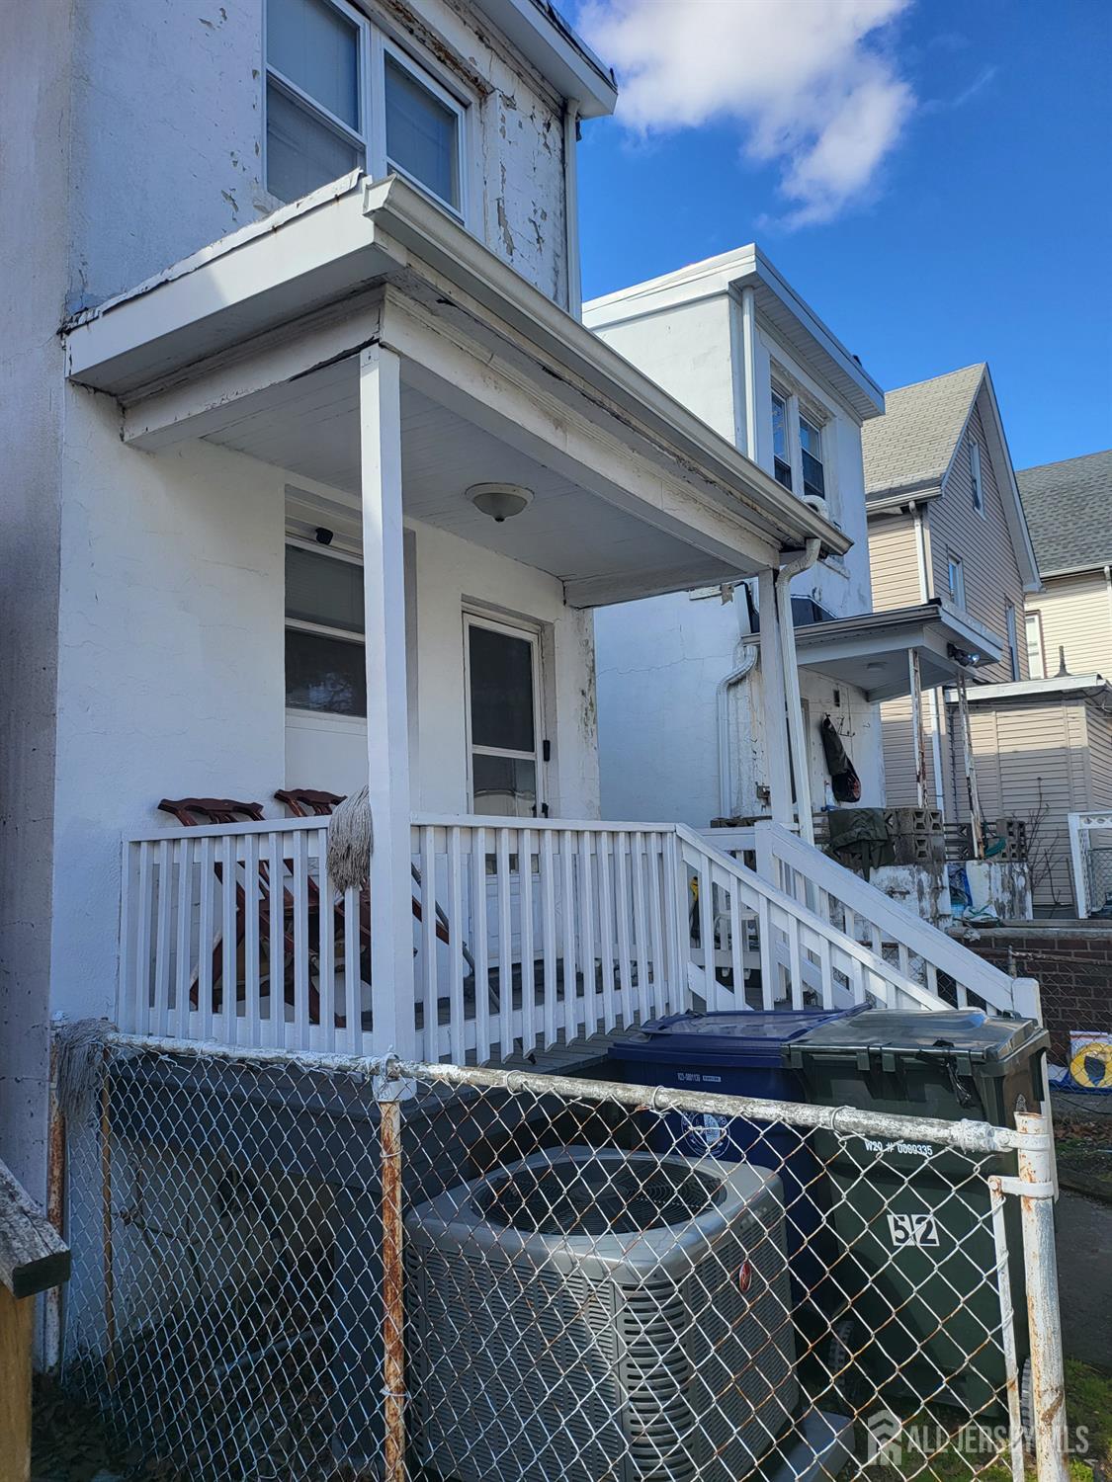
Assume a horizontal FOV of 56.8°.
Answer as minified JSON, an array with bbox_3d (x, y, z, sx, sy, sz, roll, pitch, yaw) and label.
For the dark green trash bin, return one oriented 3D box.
[{"bbox_3d":[1.192,1.427,3.307,0.637,1.054,0.731,-6,-8,32],"label":"dark green trash bin"}]

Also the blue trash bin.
[{"bbox_3d":[0.672,1.521,3.786,0.646,1.045,0.714,-6,-8,32],"label":"blue trash bin"}]

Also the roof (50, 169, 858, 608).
[{"bbox_3d":[0.001,-1.310,5.242,1.646,0.400,4.267,-6,-8,32],"label":"roof"}]

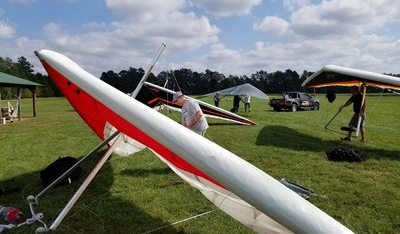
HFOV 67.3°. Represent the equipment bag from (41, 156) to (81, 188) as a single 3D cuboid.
[{"bbox_3d":[-2.550,1.003,5.552,0.460,0.360,0.660,3,5,30],"label":"equipment bag"}]

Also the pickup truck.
[{"bbox_3d":[8.536,-1.445,26.765,5.250,1.720,1.850,-4,6,-37],"label":"pickup truck"}]

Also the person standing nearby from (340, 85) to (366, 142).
[{"bbox_3d":[5.003,-0.056,9.779,0.700,1.770,0.540,-3,5,-30],"label":"person standing nearby"}]

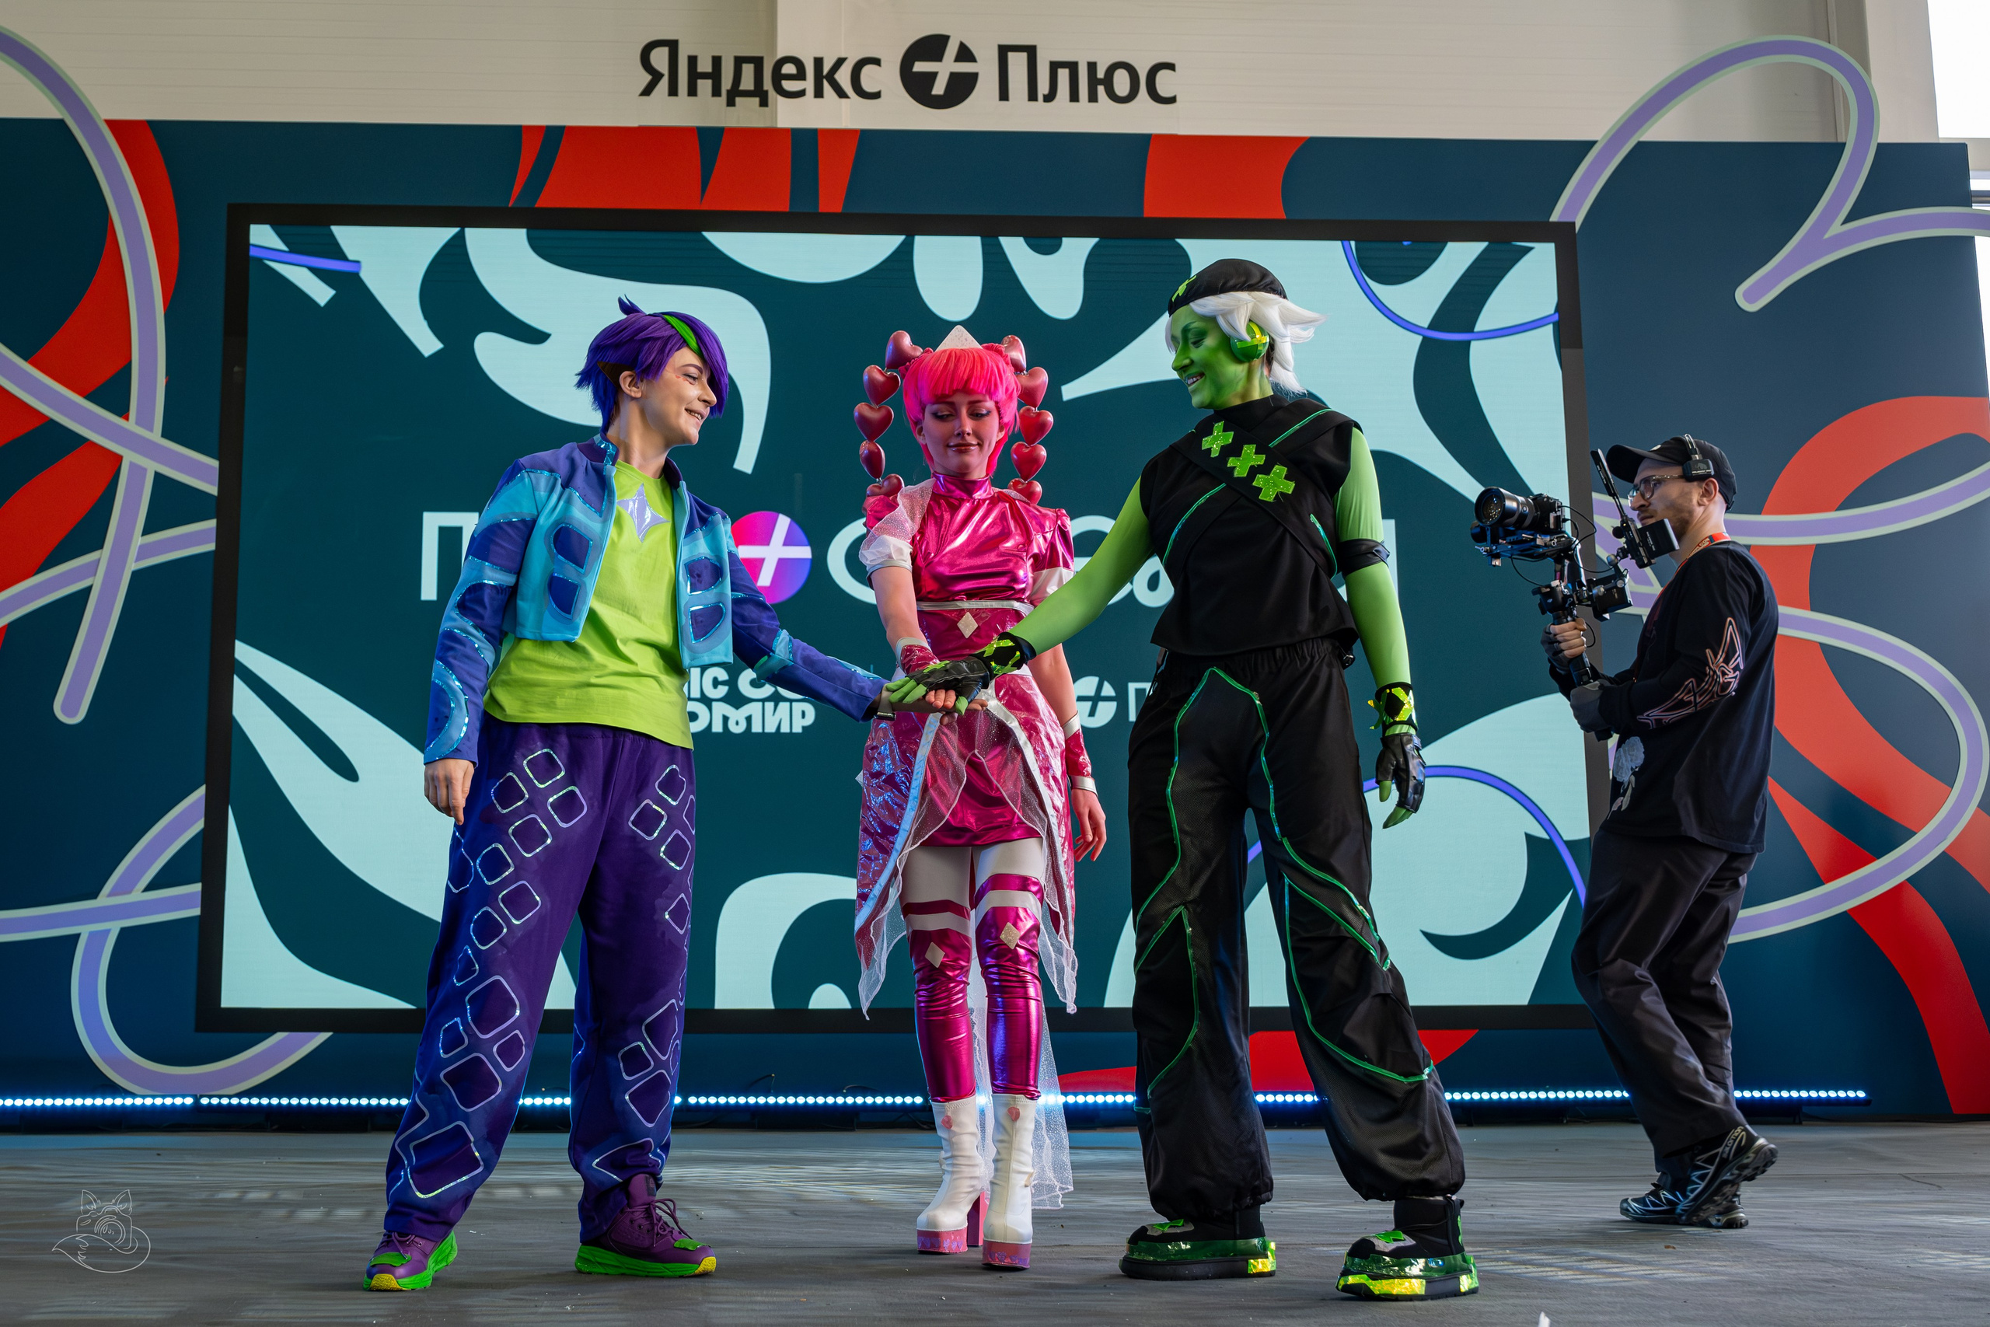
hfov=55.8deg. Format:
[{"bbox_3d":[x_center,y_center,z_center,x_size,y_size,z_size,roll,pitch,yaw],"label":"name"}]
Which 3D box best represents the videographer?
[{"bbox_3d":[1.428,0.324,4.051,0.500,1.690,0.490,1,-8,-11],"label":"videographer"}]

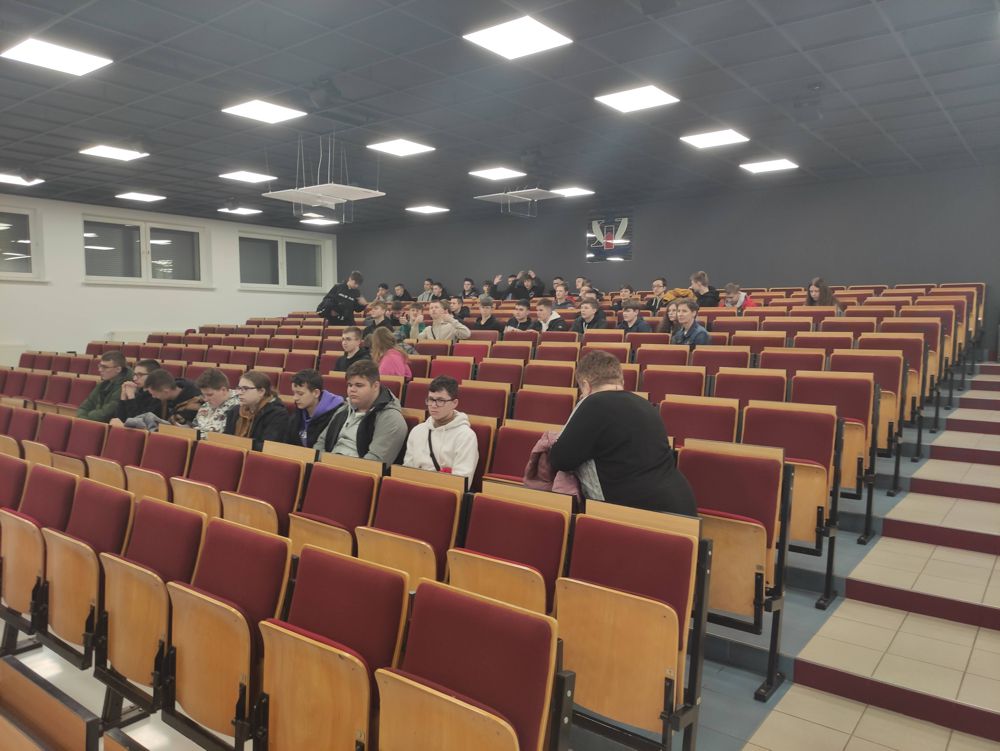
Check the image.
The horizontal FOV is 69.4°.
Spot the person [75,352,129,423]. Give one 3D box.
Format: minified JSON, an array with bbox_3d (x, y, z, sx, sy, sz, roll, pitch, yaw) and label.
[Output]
[{"bbox_3d":[-3.340,0.468,6.079,0.760,1.290,0.540,-4,6,-42],"label":"person"}]

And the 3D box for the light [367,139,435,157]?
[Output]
[{"bbox_3d":[-1.153,-2.678,8.454,0.600,0.060,0.600,4,6,38],"label":"light"}]

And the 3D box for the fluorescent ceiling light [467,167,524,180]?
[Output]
[{"bbox_3d":[-0.027,-2.741,9.776,0.590,0.040,0.590,4,6,38],"label":"fluorescent ceiling light"}]

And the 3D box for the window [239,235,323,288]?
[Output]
[{"bbox_3d":[-4.806,-2.481,16.076,0.110,1.140,2.180,4,6,38],"label":"window"}]

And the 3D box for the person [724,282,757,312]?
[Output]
[{"bbox_3d":[2.937,-0.521,8.932,0.520,1.210,0.720,4,6,38],"label":"person"}]

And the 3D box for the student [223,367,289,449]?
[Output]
[{"bbox_3d":[-1.691,0.591,4.863,0.750,1.240,0.520,-4,6,-44],"label":"student"}]

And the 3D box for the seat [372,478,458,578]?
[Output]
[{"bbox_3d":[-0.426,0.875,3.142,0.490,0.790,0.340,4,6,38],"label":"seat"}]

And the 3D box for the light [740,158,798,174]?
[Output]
[{"bbox_3d":[3.464,-2.680,9.275,0.580,0.050,0.580,4,6,38],"label":"light"}]

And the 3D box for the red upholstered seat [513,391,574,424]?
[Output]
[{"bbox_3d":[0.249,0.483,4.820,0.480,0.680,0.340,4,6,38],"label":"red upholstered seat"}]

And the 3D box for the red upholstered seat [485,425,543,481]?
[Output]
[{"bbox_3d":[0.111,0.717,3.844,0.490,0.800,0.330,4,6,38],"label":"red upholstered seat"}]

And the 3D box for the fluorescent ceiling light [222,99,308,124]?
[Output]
[{"bbox_3d":[-2.283,-2.574,7.022,0.600,0.060,0.600,4,6,38],"label":"fluorescent ceiling light"}]

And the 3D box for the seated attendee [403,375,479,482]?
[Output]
[{"bbox_3d":[-0.417,0.652,3.908,0.520,1.270,0.750,4,6,43],"label":"seated attendee"}]

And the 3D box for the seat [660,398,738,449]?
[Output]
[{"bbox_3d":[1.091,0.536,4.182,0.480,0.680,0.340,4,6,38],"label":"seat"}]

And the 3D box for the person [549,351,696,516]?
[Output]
[{"bbox_3d":[0.535,0.625,3.148,0.600,1.460,0.680,-2,5,-30],"label":"person"}]

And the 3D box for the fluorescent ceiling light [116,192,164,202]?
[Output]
[{"bbox_3d":[-6.031,-3.012,12.140,0.600,0.060,0.600,4,6,38],"label":"fluorescent ceiling light"}]

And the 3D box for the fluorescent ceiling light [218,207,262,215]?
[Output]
[{"bbox_3d":[-4.888,-3.105,13.584,0.600,0.060,0.600,4,6,38],"label":"fluorescent ceiling light"}]

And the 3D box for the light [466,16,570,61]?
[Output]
[{"bbox_3d":[0.131,-2.343,5.030,0.580,0.050,0.580,4,6,38],"label":"light"}]

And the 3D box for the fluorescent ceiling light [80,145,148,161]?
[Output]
[{"bbox_3d":[-4.723,-2.741,8.864,0.600,0.060,0.600,4,6,38],"label":"fluorescent ceiling light"}]

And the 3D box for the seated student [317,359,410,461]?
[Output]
[{"bbox_3d":[-0.882,0.582,4.187,0.600,1.280,0.720,4,6,38],"label":"seated student"}]

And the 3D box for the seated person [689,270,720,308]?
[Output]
[{"bbox_3d":[2.671,-0.629,9.315,0.700,1.360,0.540,-2,5,-20],"label":"seated person"}]

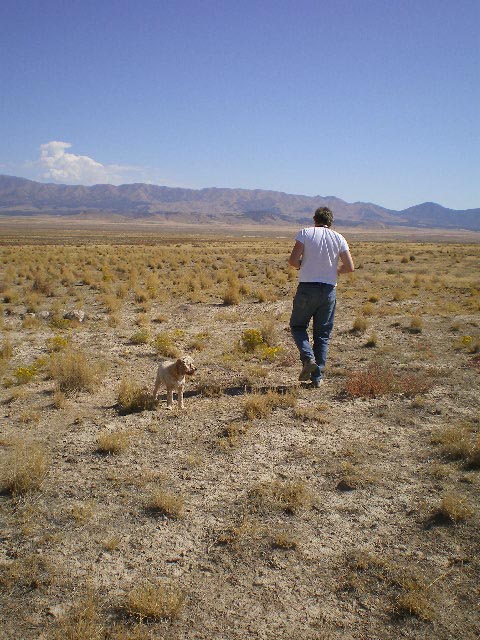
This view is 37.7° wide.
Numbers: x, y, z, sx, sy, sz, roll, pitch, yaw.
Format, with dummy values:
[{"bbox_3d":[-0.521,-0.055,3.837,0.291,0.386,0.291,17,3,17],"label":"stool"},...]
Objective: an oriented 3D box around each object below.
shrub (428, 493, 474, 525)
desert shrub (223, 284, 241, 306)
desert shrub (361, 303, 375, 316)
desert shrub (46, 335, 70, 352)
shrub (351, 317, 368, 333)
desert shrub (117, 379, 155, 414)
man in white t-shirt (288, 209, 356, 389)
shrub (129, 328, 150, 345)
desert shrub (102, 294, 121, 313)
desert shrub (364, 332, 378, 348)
[{"bbox_3d":[1.161,1.018,3.853,0.237,0.140,0.209,4,8,18],"label":"shrub"},{"bbox_3d":[-0.175,-0.517,14.526,0.372,0.430,0.335,1,7,-1],"label":"desert shrub"},{"bbox_3d":[2.372,-0.204,13.068,0.256,0.240,0.231,2,7,10],"label":"desert shrub"},{"bbox_3d":[-2.230,0.277,8.629,0.289,0.188,0.258,0,8,-15],"label":"desert shrub"},{"bbox_3d":[1.869,0.061,10.985,0.278,0.228,0.250,2,7,10],"label":"shrub"},{"bbox_3d":[-0.878,0.625,5.911,0.314,0.274,0.278,1,7,-8],"label":"desert shrub"},{"bbox_3d":[0.807,-0.233,6.956,0.620,1.770,0.550,3,7,7],"label":"man in white t-shirt"},{"bbox_3d":[-1.372,0.216,9.594,0.298,0.194,0.268,0,7,-8],"label":"shrub"},{"bbox_3d":[-2.402,-0.321,13.236,0.371,0.314,0.334,-1,7,-10],"label":"desert shrub"},{"bbox_3d":[1.792,0.269,9.543,0.187,0.191,0.167,3,8,11],"label":"desert shrub"}]

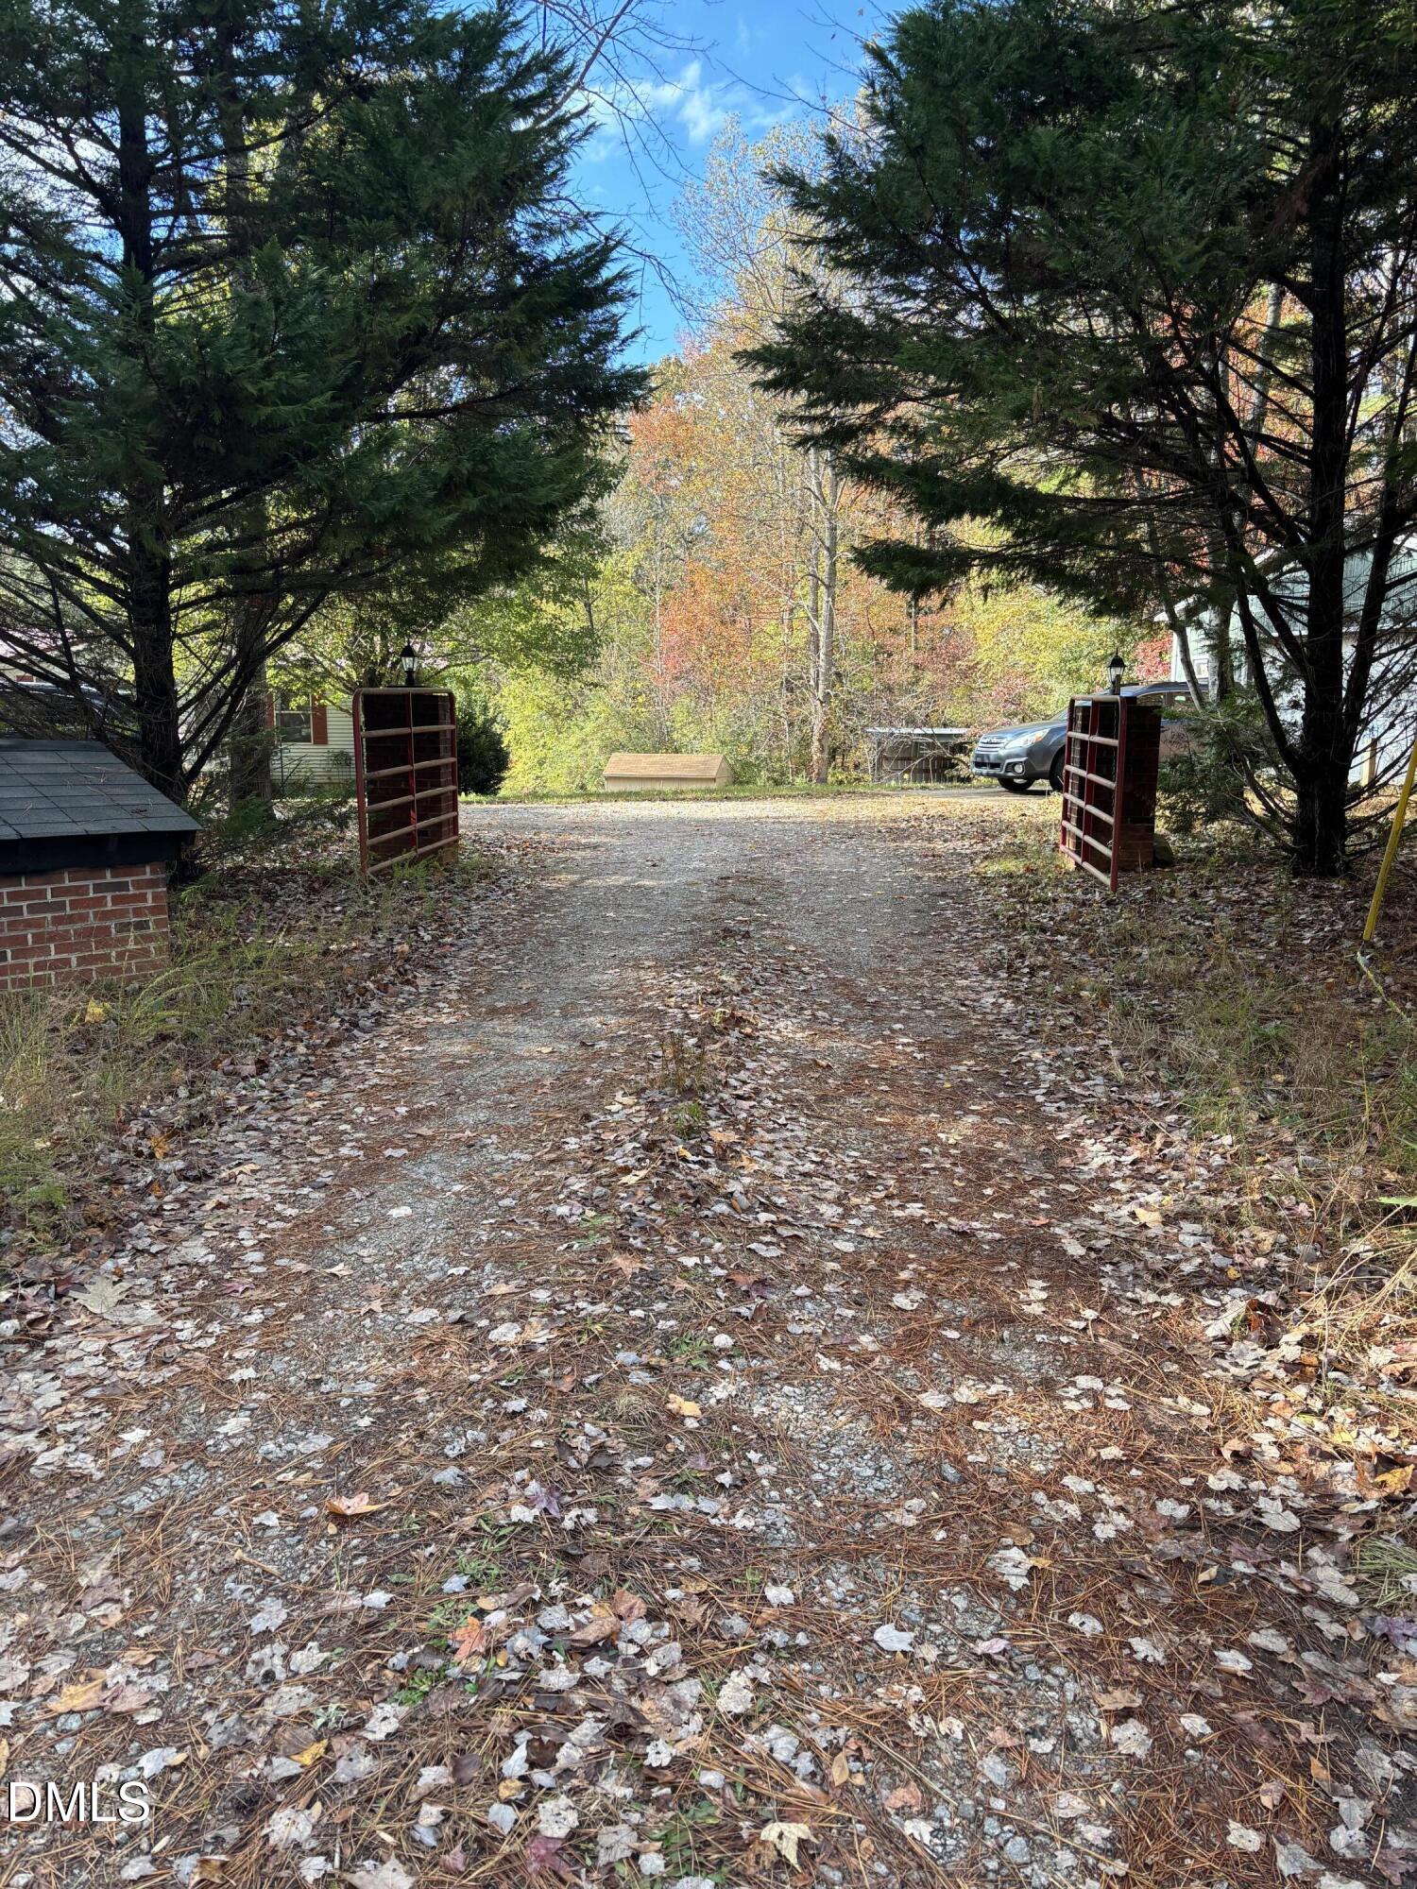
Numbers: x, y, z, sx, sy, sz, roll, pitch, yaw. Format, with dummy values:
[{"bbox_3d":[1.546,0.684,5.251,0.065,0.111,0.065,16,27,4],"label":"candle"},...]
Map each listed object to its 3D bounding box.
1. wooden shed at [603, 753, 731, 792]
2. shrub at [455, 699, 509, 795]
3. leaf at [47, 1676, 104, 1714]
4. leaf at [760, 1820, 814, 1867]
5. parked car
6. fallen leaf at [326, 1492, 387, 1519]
[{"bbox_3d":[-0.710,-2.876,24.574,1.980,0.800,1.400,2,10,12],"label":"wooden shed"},{"bbox_3d":[-3.720,-3.032,21.399,1.500,1.500,1.500,0,10,0],"label":"shrub"},{"bbox_3d":[-0.903,1.074,2.027,0.082,0.017,0.072,0,10,0],"label":"leaf"},{"bbox_3d":[0.098,1.120,1.767,0.068,0.015,0.077,-3,10,-17],"label":"leaf"},{"bbox_3d":[6.270,-3.065,21.037,4.800,1.660,1.820,-3,10,-16],"label":"parked car"},{"bbox_3d":[-0.618,0.990,2.494,0.108,0.025,0.075,0,10,0],"label":"fallen leaf"}]

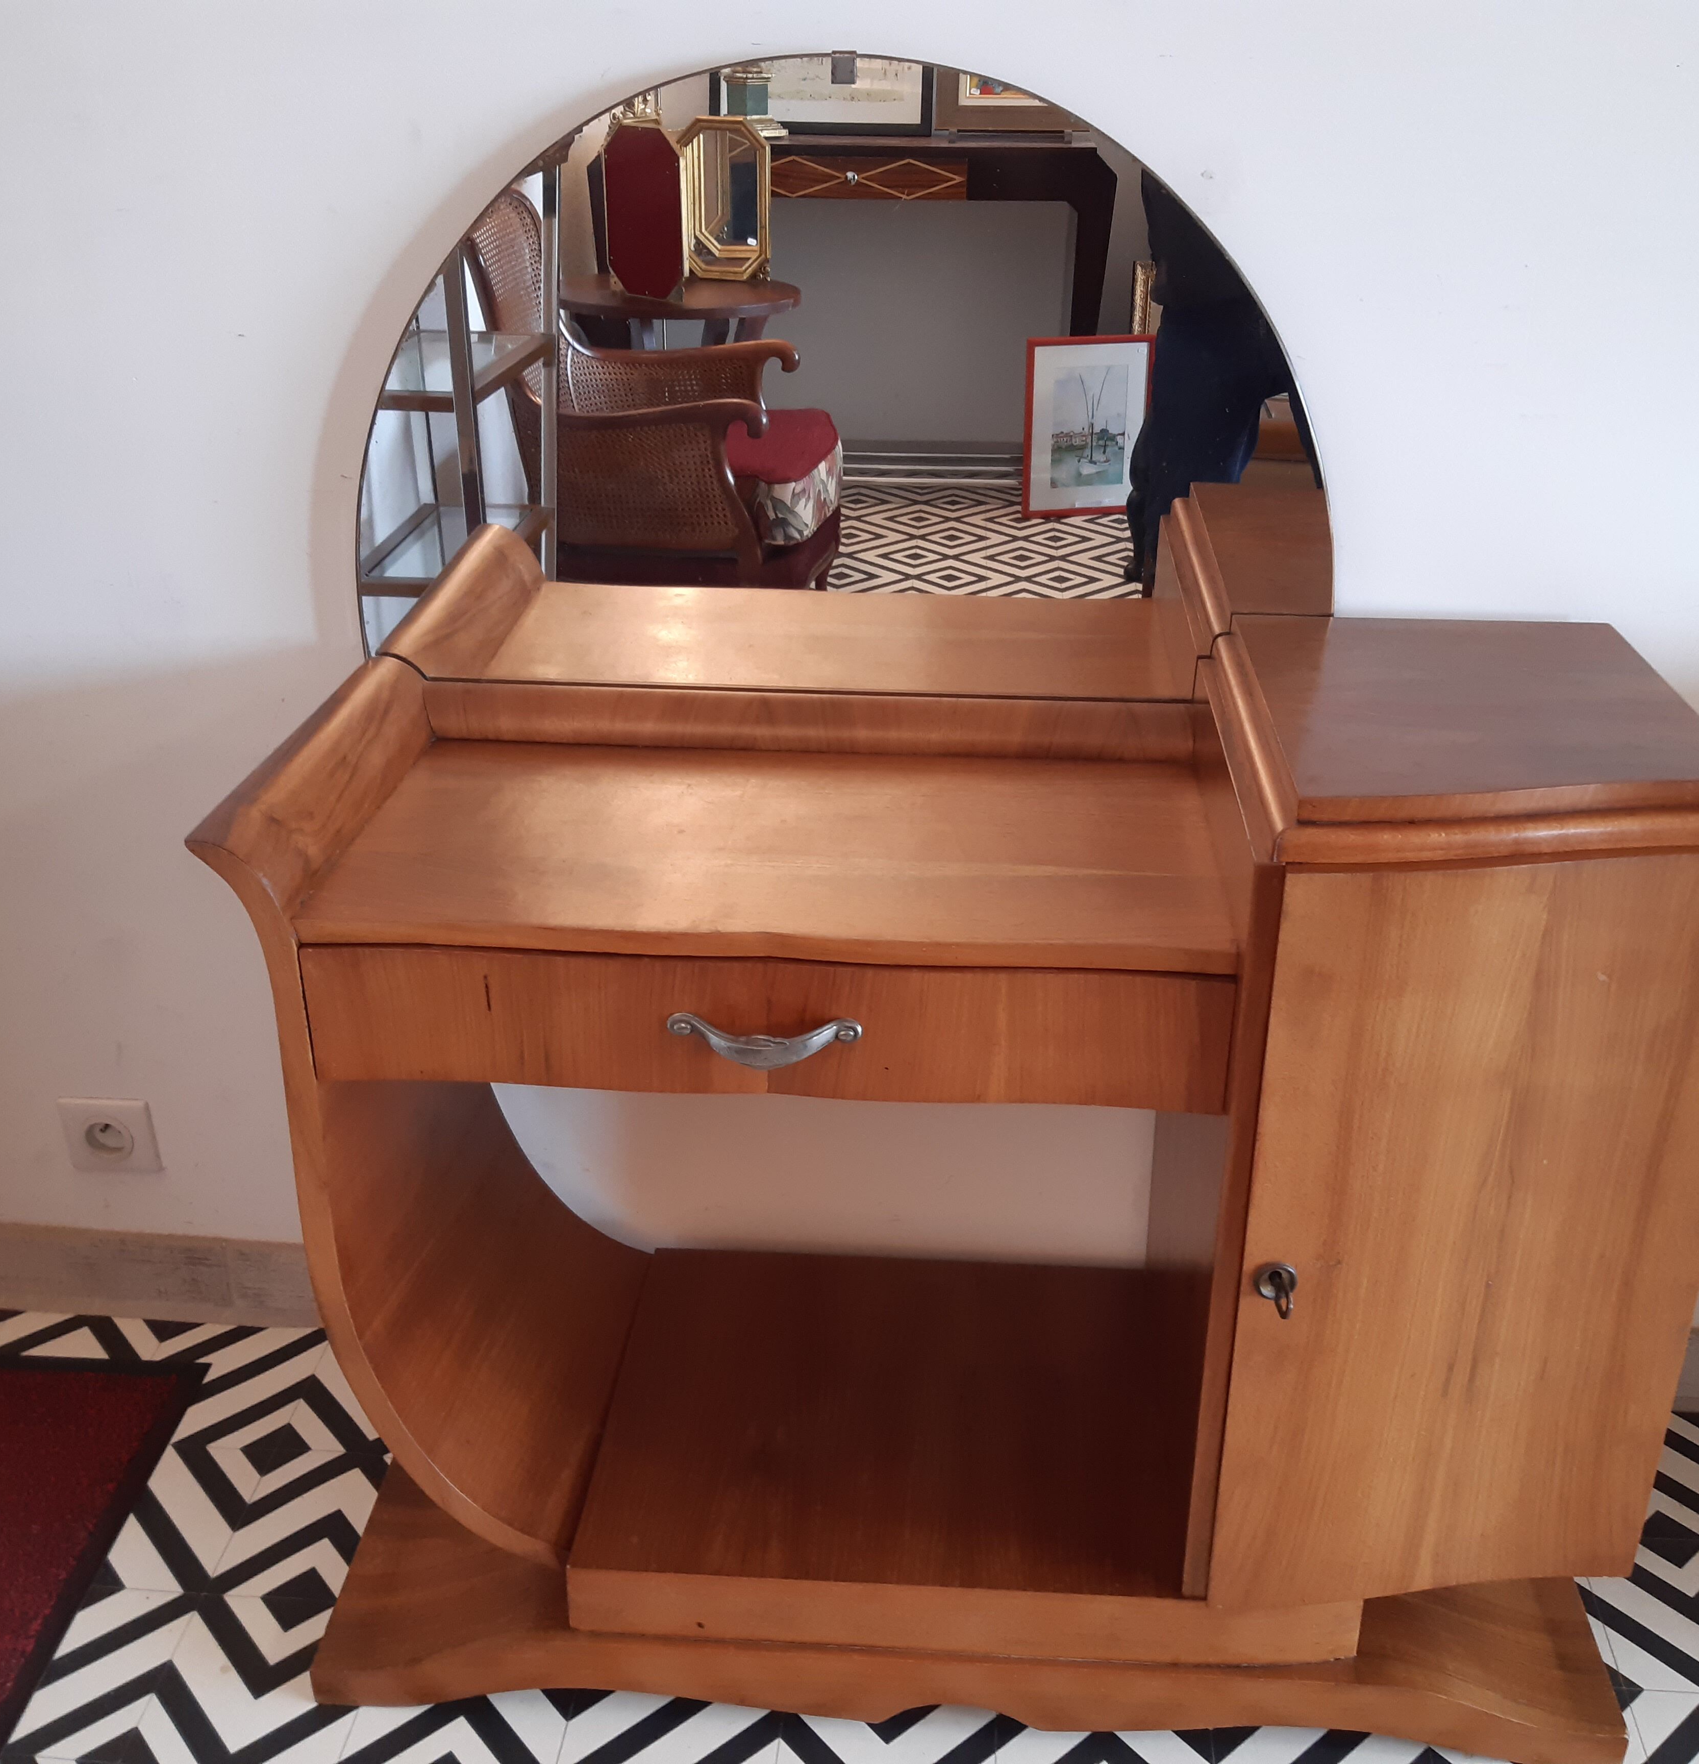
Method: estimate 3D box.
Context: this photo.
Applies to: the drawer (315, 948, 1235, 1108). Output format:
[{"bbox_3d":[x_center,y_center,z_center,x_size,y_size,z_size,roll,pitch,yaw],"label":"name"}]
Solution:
[{"bbox_3d":[-0.053,0.040,1.497,0.709,0.123,0.347,2,26,4],"label":"drawer"}]

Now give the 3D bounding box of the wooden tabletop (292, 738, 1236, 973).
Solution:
[{"bbox_3d":[-0.051,-0.028,1.487,0.711,0.031,0.371,2,26,4],"label":"wooden tabletop"}]

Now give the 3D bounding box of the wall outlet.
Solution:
[{"bbox_3d":[-0.829,0.285,1.982,0.097,0.088,0.015,2,26,4],"label":"wall outlet"}]

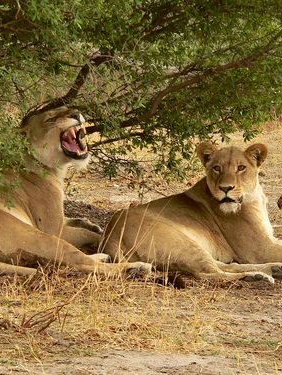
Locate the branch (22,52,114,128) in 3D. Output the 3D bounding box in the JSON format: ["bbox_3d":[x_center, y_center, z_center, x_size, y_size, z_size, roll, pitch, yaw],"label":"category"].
[{"bbox_3d":[-0.418,-0.550,15.900,0.500,0.410,0.250,0,6,0],"label":"branch"}]

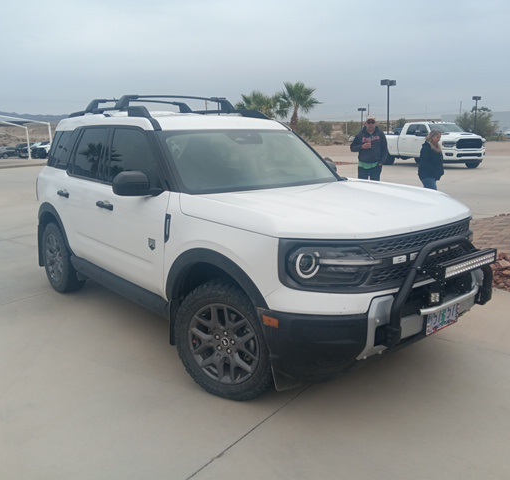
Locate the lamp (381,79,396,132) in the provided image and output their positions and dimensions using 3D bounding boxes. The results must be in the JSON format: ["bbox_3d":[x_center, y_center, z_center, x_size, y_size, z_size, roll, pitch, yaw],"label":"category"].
[{"bbox_3d":[12.900,-12.059,46.835,1.500,6.800,0.700,-1,12,0],"label":"lamp"}]

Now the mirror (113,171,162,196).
[{"bbox_3d":[-0.753,-0.371,3.046,0.250,0.180,0.150,-11,15,-39],"label":"mirror"}]

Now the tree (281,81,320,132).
[{"bbox_3d":[3.697,-10.295,40.902,3.500,6.100,3.500,-1,12,0],"label":"tree"}]

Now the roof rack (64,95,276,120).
[{"bbox_3d":[-0.842,-1.177,4.454,1.200,0.250,1.780,-11,15,-39],"label":"roof rack"}]

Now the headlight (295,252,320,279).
[{"bbox_3d":[0.241,0.115,2.183,0.130,0.130,0.080,-8,14,-31],"label":"headlight"}]

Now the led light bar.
[{"bbox_3d":[1.065,0.113,2.439,0.540,0.075,0.085,-11,15,-39],"label":"led light bar"}]

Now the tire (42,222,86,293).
[{"bbox_3d":[-1.843,0.150,4.703,0.235,0.720,0.720,-11,15,-39],"label":"tire"}]

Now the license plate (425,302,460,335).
[{"bbox_3d":[1.011,0.401,2.571,0.310,0.160,0.020,-11,15,-39],"label":"license plate"}]

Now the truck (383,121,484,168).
[{"bbox_3d":[8.302,-4.527,22.956,2.100,2.020,6.200,-4,12,-13],"label":"truck"}]

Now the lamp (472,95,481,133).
[{"bbox_3d":[31.435,-16.954,68.637,1.250,6.800,0.750,-6,13,-21],"label":"lamp"}]

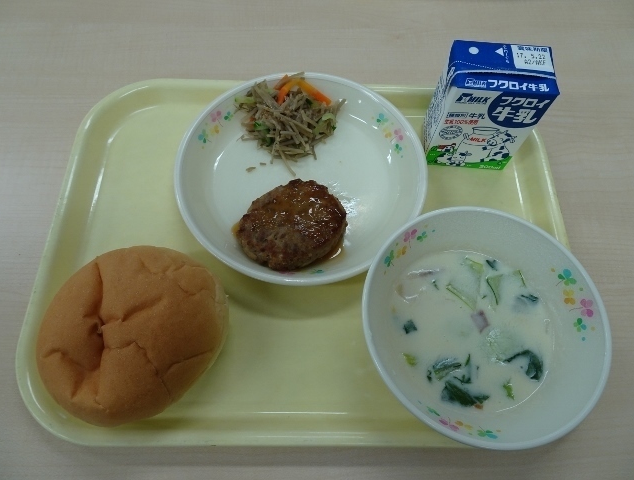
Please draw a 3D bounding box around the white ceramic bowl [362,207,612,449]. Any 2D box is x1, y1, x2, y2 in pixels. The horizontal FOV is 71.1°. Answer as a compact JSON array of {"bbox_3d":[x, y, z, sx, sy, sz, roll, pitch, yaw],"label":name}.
[{"bbox_3d":[0.092,0.052,0.269,0.137,0.053,0.137,1,64,-3],"label":"white ceramic bowl"}]

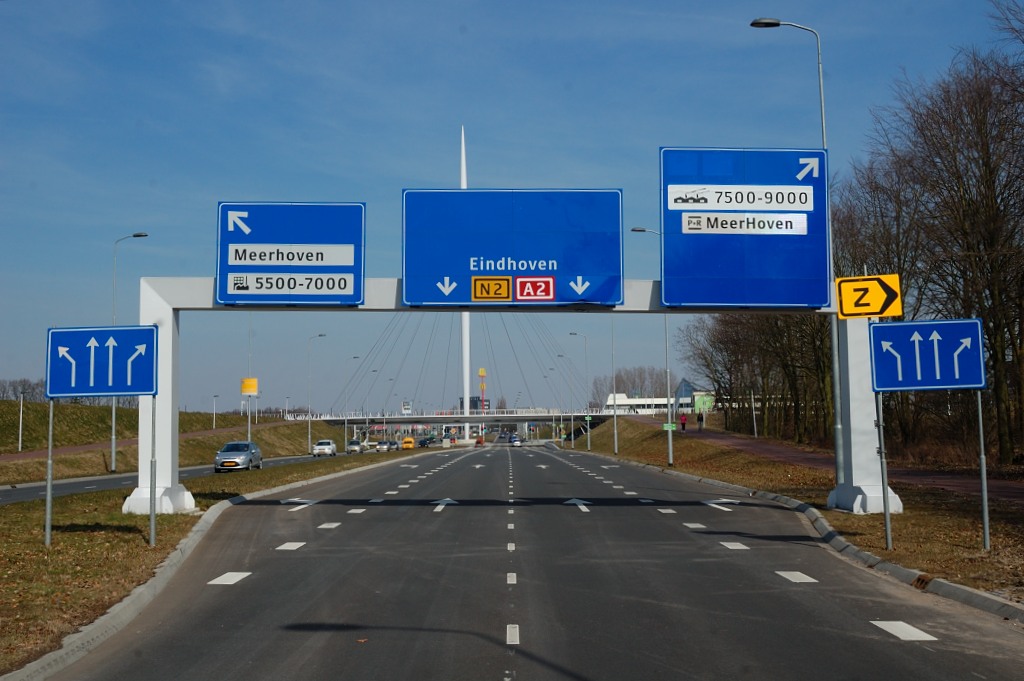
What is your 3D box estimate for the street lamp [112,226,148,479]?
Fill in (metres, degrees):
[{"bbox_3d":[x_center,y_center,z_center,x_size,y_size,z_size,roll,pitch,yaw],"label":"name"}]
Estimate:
[{"bbox_3d":[-19.046,0.510,55.507,1.840,12.000,0.360,-1,-5,0],"label":"street lamp"}]

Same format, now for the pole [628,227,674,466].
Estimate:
[{"bbox_3d":[7.039,0.299,55.829,1.820,12.000,0.350,-1,-5,0],"label":"pole"}]

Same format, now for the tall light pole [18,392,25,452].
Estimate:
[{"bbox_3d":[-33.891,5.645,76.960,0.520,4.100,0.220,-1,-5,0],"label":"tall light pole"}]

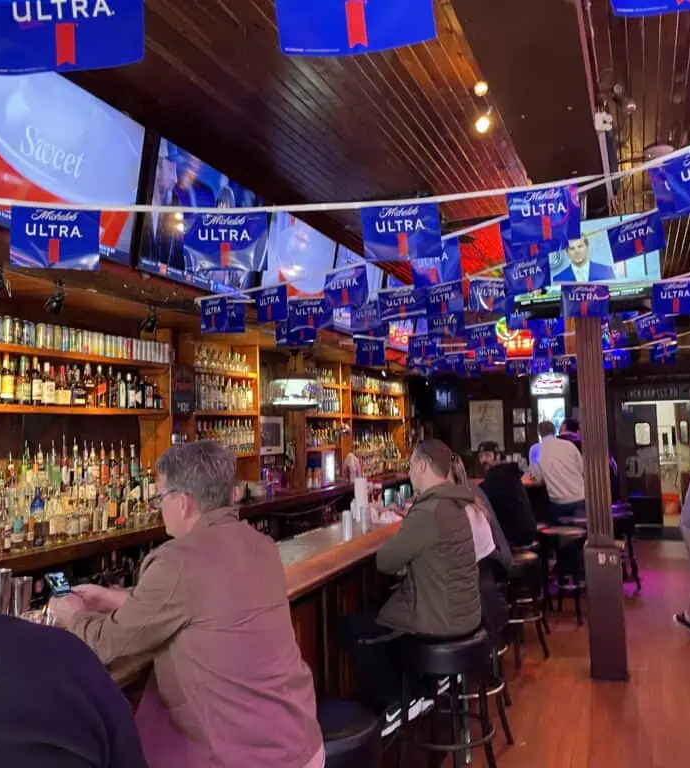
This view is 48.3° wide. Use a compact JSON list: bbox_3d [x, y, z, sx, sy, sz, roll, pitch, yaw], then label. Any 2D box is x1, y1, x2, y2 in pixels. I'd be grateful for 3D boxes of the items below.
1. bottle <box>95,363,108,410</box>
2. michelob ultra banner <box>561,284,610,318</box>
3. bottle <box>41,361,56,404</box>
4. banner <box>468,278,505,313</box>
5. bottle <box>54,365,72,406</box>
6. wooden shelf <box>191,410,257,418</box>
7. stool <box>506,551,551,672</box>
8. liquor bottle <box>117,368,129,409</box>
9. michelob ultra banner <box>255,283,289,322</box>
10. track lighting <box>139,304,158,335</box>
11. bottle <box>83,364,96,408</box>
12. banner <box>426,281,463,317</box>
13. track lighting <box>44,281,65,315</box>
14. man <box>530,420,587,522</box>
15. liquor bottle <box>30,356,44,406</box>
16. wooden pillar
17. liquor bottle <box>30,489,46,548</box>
[{"bbox_3d":[-1.704,0.019,5.382,0.080,0.306,0.080,-4,-5,21],"label":"bottle"},{"bbox_3d":[1.538,-0.534,4.920,0.305,0.208,0.020,-2,-4,3],"label":"michelob ultra banner"},{"bbox_3d":[-1.955,-0.010,5.070,0.080,0.275,0.085,-3,-4,20],"label":"bottle"},{"bbox_3d":[0.929,-0.570,4.980,0.305,0.208,0.020,-1,-4,-5],"label":"banner"},{"bbox_3d":[-1.908,0.008,5.193,0.085,0.265,0.095,-3,-4,20],"label":"bottle"},{"bbox_3d":[-1.136,0.263,6.702,0.260,0.038,1.021,-4,-4,24],"label":"wooden shelf"},{"bbox_3d":[1.267,1.634,5.705,0.430,0.760,0.430,-4,-5,21],"label":"stool"},{"bbox_3d":[-1.675,0.038,5.815,0.075,0.280,0.080,-3,-4,20],"label":"liquor bottle"},{"bbox_3d":[-0.435,-0.478,4.600,0.020,0.220,0.305,2,-6,-41],"label":"michelob ultra banner"},{"bbox_3d":[-1.330,-0.436,5.205,0.130,0.190,0.090,-4,-4,30],"label":"track lighting"},{"bbox_3d":[-1.752,0.015,5.263,0.080,0.306,0.080,-4,-5,21],"label":"bottle"},{"bbox_3d":[0.653,-0.561,5.050,0.305,0.208,0.020,-5,-5,36],"label":"banner"},{"bbox_3d":[-1.676,-0.499,4.436,0.130,0.190,0.090,-4,-5,30],"label":"track lighting"},{"bbox_3d":[2.080,1.078,7.600,0.530,1.420,0.700,-2,-4,5],"label":"man"},{"bbox_3d":[-1.991,-0.019,4.973,0.077,0.305,0.077,-3,-4,20],"label":"liquor bottle"},{"bbox_3d":[1.748,0.663,5.307,0.240,2.600,0.240,-4,-5,21],"label":"wooden pillar"},{"bbox_3d":[-1.665,0.729,4.165,0.085,0.325,0.085,-4,-4,24],"label":"liquor bottle"}]

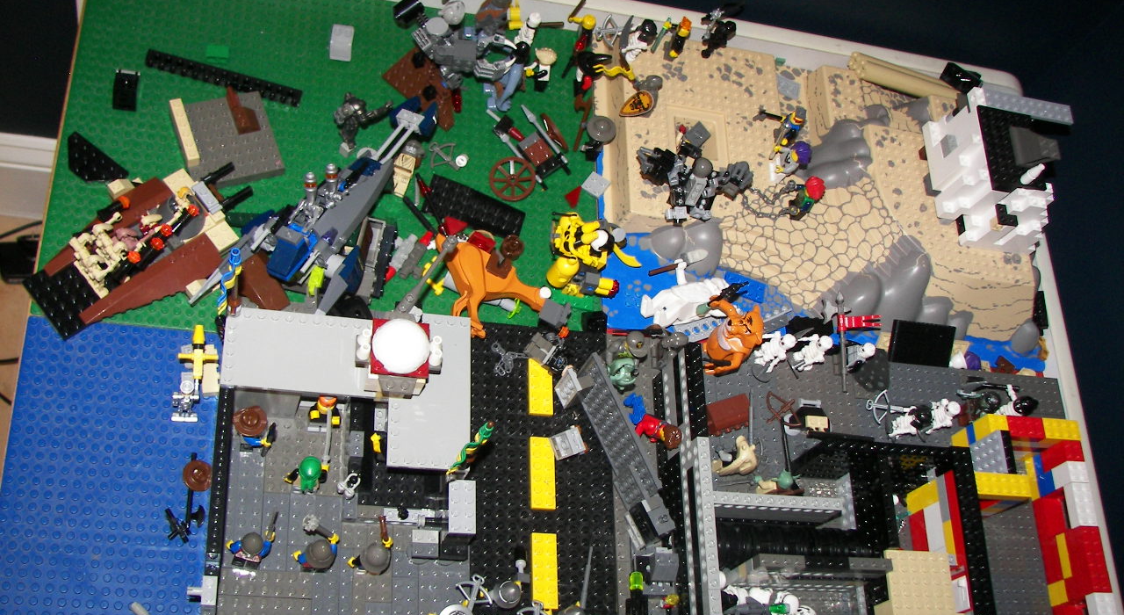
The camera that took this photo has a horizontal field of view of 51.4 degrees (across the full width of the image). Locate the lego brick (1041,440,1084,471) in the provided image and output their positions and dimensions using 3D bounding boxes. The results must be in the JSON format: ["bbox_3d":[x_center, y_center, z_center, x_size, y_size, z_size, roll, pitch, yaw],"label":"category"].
[{"bbox_3d":[0.373,0.112,0.872,0.016,0.029,0.016,6,65,-15],"label":"lego brick"}]

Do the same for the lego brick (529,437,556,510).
[{"bbox_3d":[-0.013,0.110,0.775,0.016,0.005,0.048,6,64,-15],"label":"lego brick"}]

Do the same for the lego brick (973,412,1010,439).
[{"bbox_3d":[0.312,0.089,0.850,0.016,0.020,0.016,6,65,-15],"label":"lego brick"}]

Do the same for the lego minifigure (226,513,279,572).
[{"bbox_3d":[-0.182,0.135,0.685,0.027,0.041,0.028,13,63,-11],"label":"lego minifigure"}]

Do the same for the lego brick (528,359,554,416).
[{"bbox_3d":[-0.014,0.050,0.787,0.016,0.005,0.047,6,65,-15],"label":"lego brick"}]

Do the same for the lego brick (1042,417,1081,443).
[{"bbox_3d":[0.362,0.090,0.852,0.032,0.011,0.016,6,64,-15],"label":"lego brick"}]

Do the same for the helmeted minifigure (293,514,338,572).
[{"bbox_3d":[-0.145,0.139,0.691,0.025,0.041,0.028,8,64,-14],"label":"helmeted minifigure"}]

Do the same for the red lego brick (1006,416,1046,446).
[{"bbox_3d":[0.334,0.089,0.847,0.032,0.011,0.016,6,64,-15],"label":"red lego brick"}]

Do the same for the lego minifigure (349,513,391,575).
[{"bbox_3d":[-0.114,0.142,0.698,0.024,0.041,0.030,7,64,-14],"label":"lego minifigure"}]

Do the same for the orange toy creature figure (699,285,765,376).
[{"bbox_3d":[0.115,0.019,0.811,0.039,0.056,0.051,1,65,-17],"label":"orange toy creature figure"}]

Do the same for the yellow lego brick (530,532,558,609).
[{"bbox_3d":[-0.011,0.167,0.741,0.016,0.005,0.048,6,64,-15],"label":"yellow lego brick"}]

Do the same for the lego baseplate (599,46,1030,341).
[{"bbox_3d":[0.216,-0.089,0.924,0.384,0.042,0.256,6,64,-15],"label":"lego baseplate"}]

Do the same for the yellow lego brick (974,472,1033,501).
[{"bbox_3d":[0.301,0.124,0.808,0.048,0.011,0.016,6,64,-15],"label":"yellow lego brick"}]

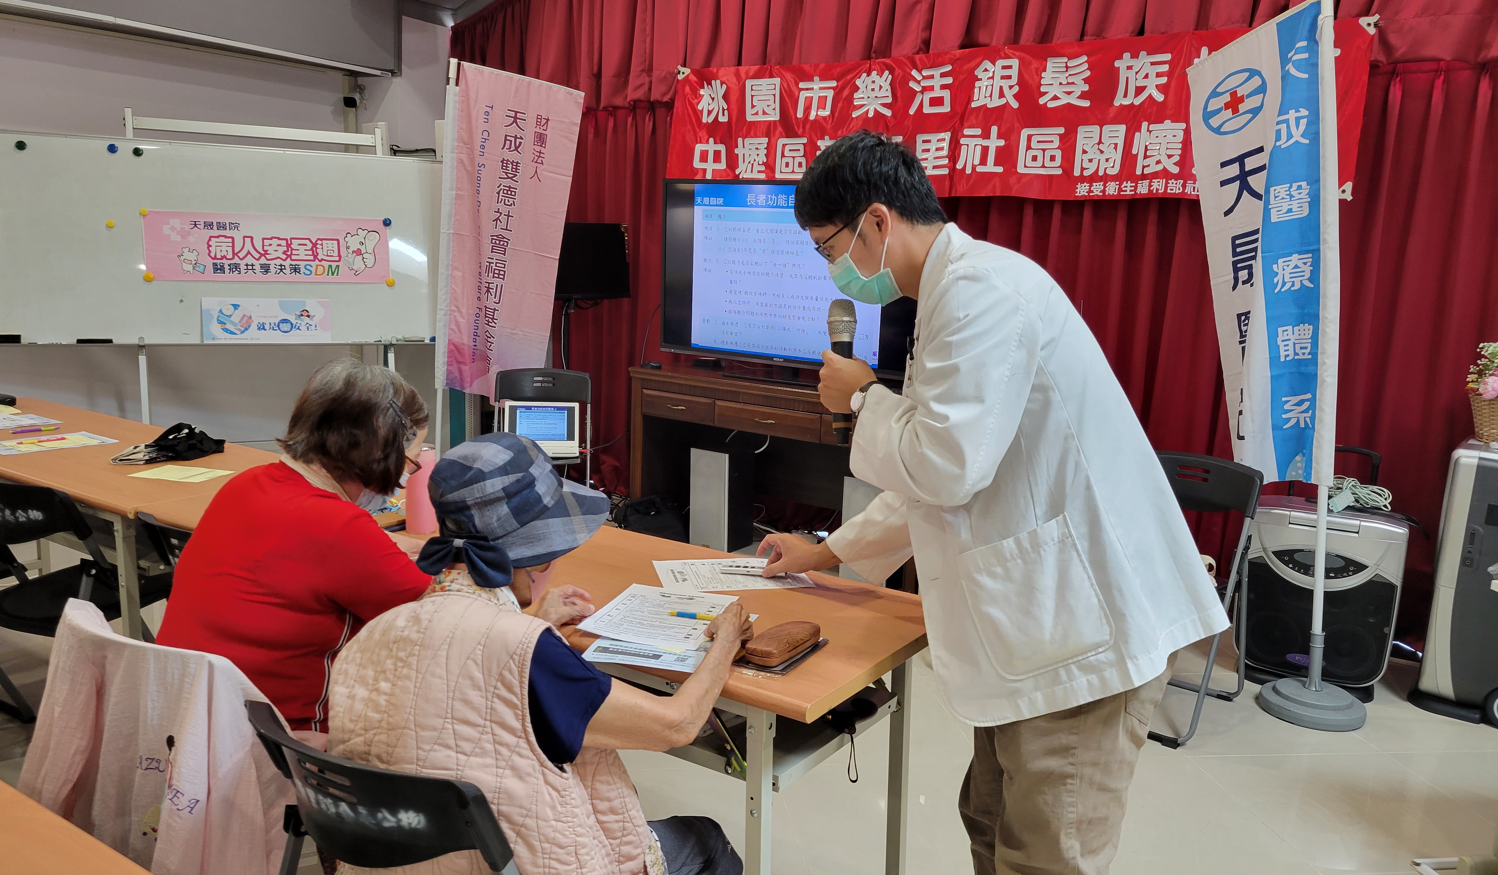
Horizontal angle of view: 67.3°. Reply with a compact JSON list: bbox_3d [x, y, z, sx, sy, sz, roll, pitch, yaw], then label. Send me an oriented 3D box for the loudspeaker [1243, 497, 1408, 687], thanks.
[{"bbox_3d":[2.002,0.543,3.914,0.460,0.560,0.340,8,11,34],"label":"loudspeaker"}]

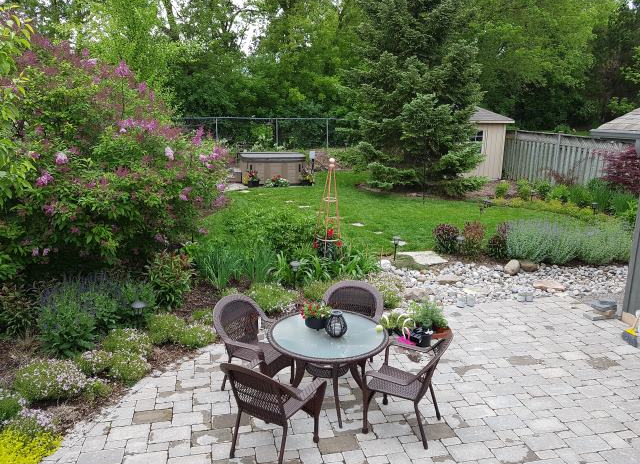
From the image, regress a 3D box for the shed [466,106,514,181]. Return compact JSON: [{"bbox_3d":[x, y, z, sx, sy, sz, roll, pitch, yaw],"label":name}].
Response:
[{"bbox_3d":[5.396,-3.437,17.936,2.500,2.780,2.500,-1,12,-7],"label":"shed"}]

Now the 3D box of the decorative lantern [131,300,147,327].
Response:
[{"bbox_3d":[-2.367,1.117,6.335,0.190,0.420,0.190,-5,15,-21],"label":"decorative lantern"}]

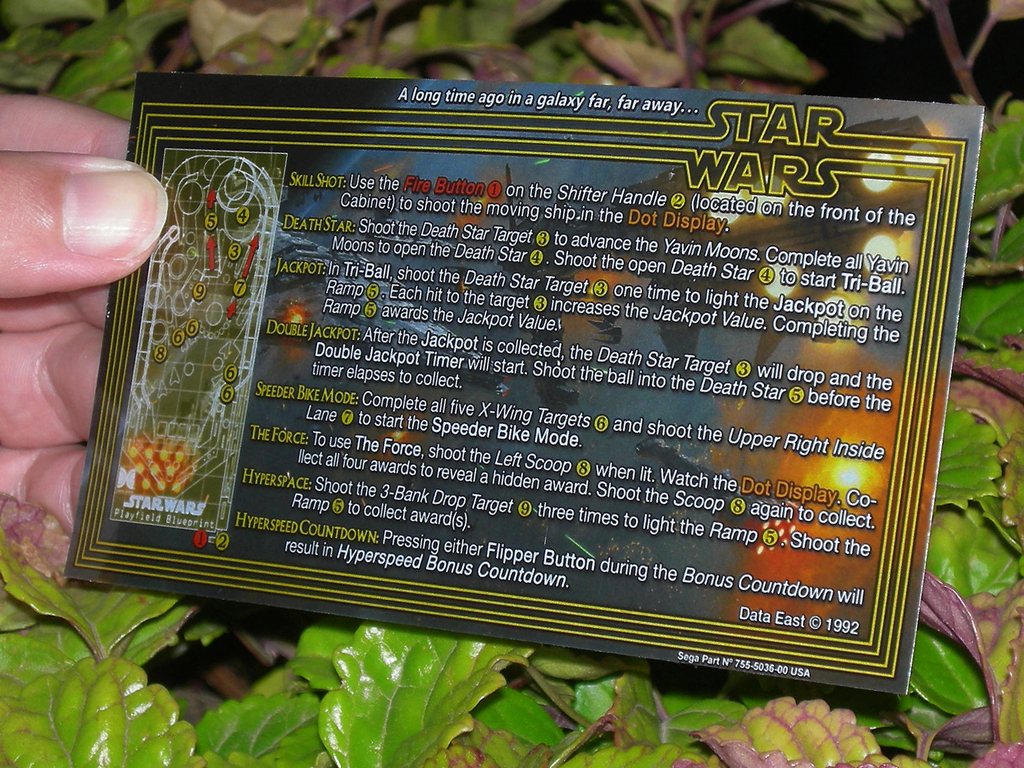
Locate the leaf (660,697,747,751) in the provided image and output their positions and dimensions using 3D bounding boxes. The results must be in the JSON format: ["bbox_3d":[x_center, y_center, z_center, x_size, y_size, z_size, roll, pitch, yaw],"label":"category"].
[{"bbox_3d":[0.031,0.055,0.464,0.017,0.004,0.013,-16,43,-18],"label":"leaf"}]

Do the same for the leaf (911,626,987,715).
[{"bbox_3d":[0.072,0.047,0.475,0.018,0.005,0.014,31,61,11],"label":"leaf"}]

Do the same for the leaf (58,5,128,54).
[{"bbox_3d":[-0.085,-0.072,0.585,0.019,0.005,0.010,-33,47,-23],"label":"leaf"}]

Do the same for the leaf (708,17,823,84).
[{"bbox_3d":[0.050,-0.066,0.570,0.023,0.006,0.014,14,53,3],"label":"leaf"}]

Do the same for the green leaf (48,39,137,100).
[{"bbox_3d":[-0.083,-0.062,0.570,0.021,0.005,0.012,-32,53,-19],"label":"green leaf"}]

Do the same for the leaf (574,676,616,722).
[{"bbox_3d":[0.014,0.053,0.478,0.009,0.004,0.011,12,67,1],"label":"leaf"}]

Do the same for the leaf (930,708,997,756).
[{"bbox_3d":[0.071,0.054,0.450,0.014,0.004,0.010,-28,52,-6],"label":"leaf"}]

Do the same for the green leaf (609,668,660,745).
[{"bbox_3d":[0.020,0.052,0.458,0.010,0.014,0.005,14,-10,-25],"label":"green leaf"}]

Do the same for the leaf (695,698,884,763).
[{"bbox_3d":[0.043,0.054,0.447,0.029,0.007,0.014,6,41,0],"label":"leaf"}]

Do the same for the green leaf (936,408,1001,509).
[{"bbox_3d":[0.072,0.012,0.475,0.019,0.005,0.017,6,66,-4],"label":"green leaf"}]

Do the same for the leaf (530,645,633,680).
[{"bbox_3d":[0.012,0.048,0.500,0.019,0.006,0.012,-6,41,-7],"label":"leaf"}]

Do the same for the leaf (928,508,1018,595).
[{"bbox_3d":[0.076,0.028,0.475,0.015,0.006,0.018,-20,62,-12],"label":"leaf"}]

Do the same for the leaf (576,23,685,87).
[{"bbox_3d":[0.024,-0.065,0.570,0.024,0.006,0.011,24,60,8],"label":"leaf"}]

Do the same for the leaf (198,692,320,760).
[{"bbox_3d":[-0.042,0.059,0.485,0.022,0.006,0.017,-9,53,1],"label":"leaf"}]

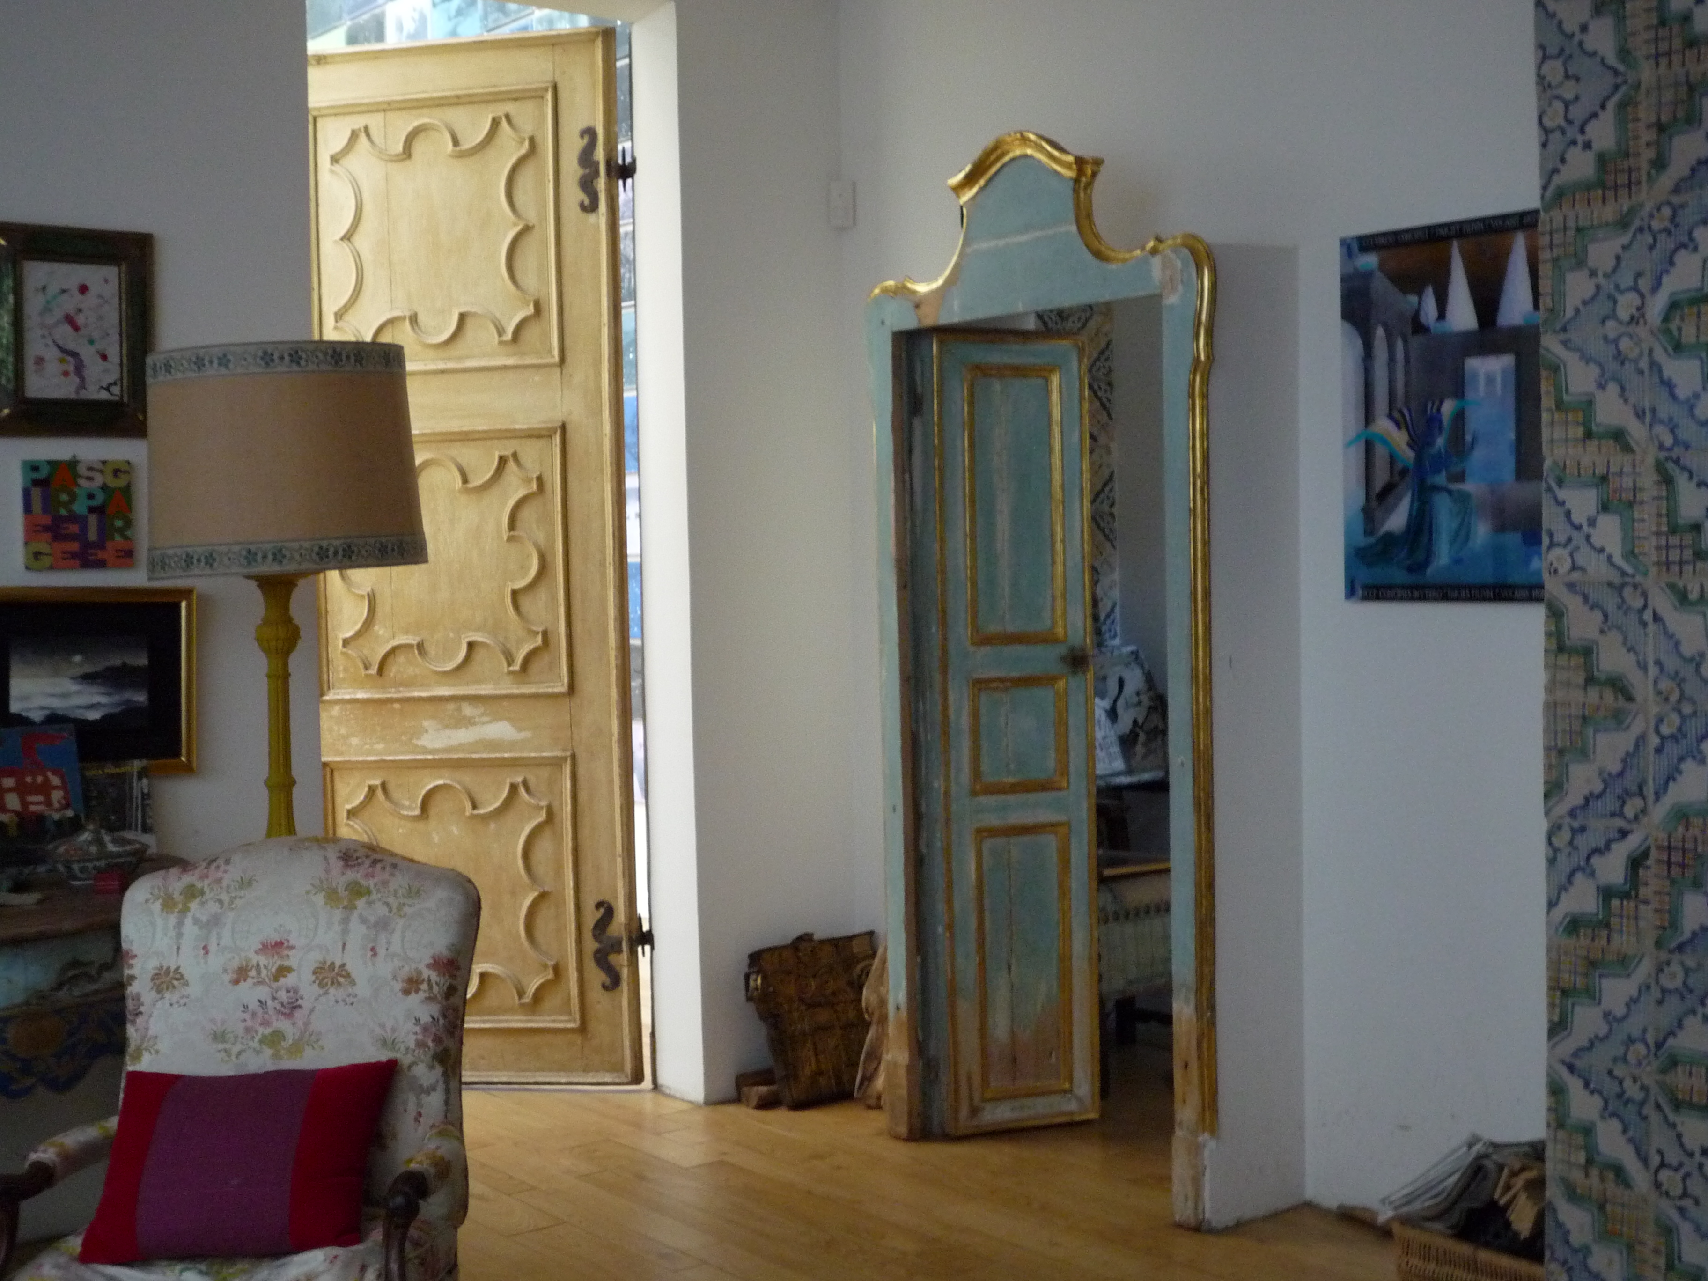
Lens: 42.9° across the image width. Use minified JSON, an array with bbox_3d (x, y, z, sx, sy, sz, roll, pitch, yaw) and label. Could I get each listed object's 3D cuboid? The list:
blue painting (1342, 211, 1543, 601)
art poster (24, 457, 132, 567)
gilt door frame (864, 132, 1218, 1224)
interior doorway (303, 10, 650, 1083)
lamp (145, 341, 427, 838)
[{"bbox_3d":[1.185,-0.452,4.306,0.020,0.751,0.537,-3,3,-40],"label":"blue painting"},{"bbox_3d":[-1.605,-0.261,4.514,0.223,0.223,0.025,-3,3,-40],"label":"art poster"},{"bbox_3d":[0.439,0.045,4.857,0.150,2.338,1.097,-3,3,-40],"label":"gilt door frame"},{"bbox_3d":[-1.102,-0.200,5.902,1.037,2.796,0.060,-1,2,13],"label":"interior doorway"},{"bbox_3d":[-1.078,0.361,4.172,0.540,1.831,0.540,-2,3,-15],"label":"lamp"}]

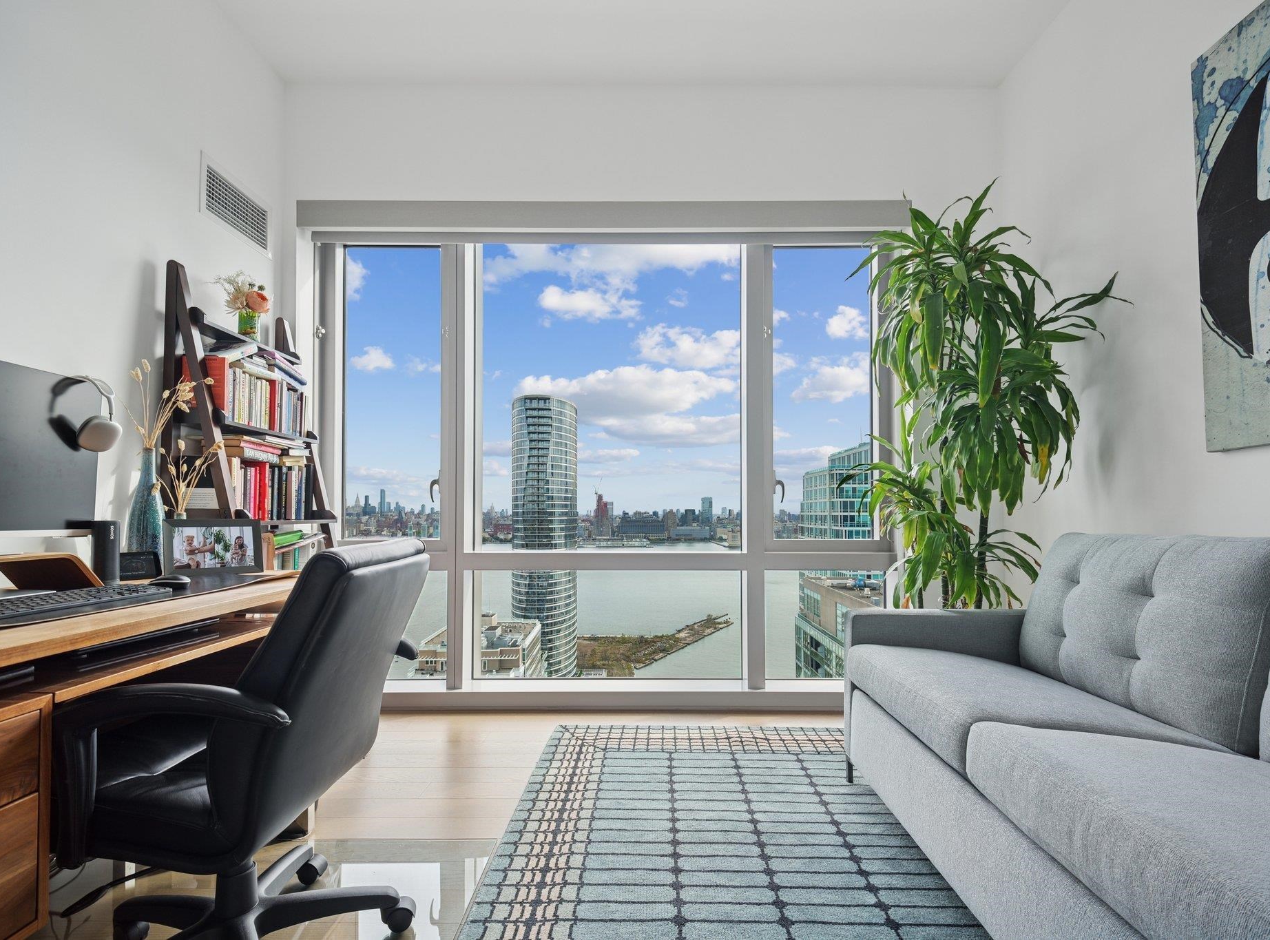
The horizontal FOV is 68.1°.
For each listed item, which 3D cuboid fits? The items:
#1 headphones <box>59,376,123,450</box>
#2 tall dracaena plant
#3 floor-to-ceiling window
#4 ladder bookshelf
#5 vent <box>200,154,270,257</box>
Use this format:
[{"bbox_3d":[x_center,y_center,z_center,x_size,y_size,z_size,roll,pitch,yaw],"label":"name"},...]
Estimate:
[{"bbox_3d":[-1.411,-0.147,2.444,0.170,0.195,0.100,0,-2,1],"label":"headphones"},{"bbox_3d":[1.232,-0.016,3.662,0.870,2.235,0.960,0,-2,1],"label":"tall dracaena plant"},{"bbox_3d":[-0.149,-0.092,4.531,2.823,2.375,0.200,0,-2,1],"label":"floor-to-ceiling window"},{"bbox_3d":[-1.396,0.194,3.774,0.500,1.825,0.995,0,-2,1],"label":"ladder bookshelf"},{"bbox_3d":[-1.640,-1.087,3.927,0.028,0.246,0.675,0,-2,1],"label":"vent"}]

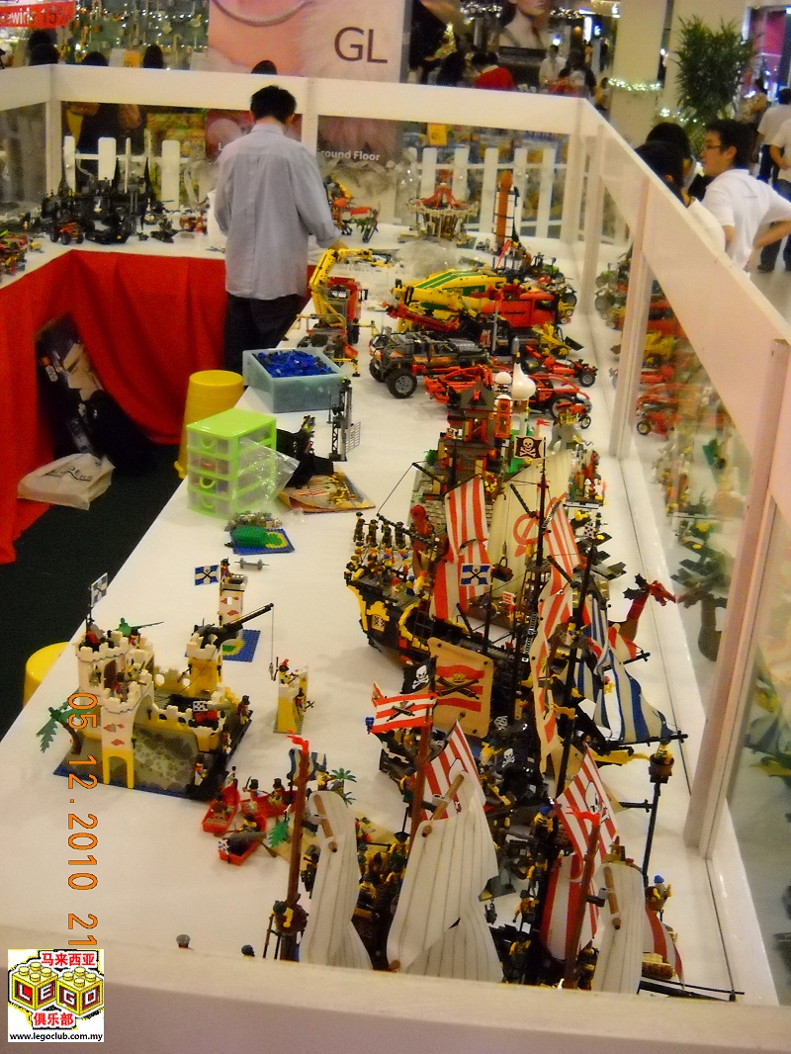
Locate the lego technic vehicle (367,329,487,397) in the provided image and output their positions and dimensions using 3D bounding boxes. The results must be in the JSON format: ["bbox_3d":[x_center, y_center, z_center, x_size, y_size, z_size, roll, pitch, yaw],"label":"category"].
[{"bbox_3d":[0.118,-0.531,4.090,0.365,0.175,0.195,-3,23,-15],"label":"lego technic vehicle"}]

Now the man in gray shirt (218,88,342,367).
[{"bbox_3d":[-0.494,-1.088,5.565,0.570,1.670,0.380,9,23,14],"label":"man in gray shirt"}]

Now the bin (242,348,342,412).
[{"bbox_3d":[-0.320,-0.464,3.948,0.250,0.113,0.335,-5,24,-20],"label":"bin"}]

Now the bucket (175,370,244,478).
[{"bbox_3d":[-0.822,-0.484,5.710,0.335,0.400,0.335,3,22,-1],"label":"bucket"}]

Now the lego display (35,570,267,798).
[{"bbox_3d":[-0.384,0.235,2.021,0.305,0.274,0.270,7,23,10],"label":"lego display"}]

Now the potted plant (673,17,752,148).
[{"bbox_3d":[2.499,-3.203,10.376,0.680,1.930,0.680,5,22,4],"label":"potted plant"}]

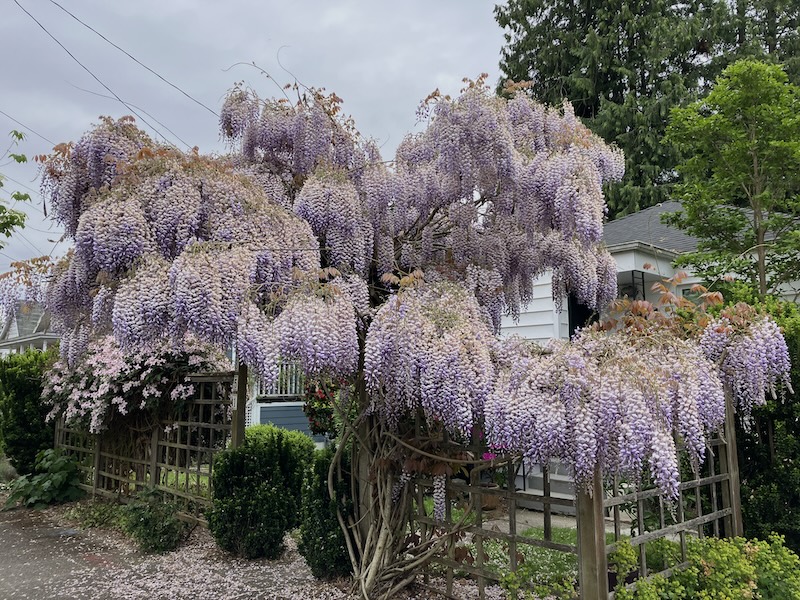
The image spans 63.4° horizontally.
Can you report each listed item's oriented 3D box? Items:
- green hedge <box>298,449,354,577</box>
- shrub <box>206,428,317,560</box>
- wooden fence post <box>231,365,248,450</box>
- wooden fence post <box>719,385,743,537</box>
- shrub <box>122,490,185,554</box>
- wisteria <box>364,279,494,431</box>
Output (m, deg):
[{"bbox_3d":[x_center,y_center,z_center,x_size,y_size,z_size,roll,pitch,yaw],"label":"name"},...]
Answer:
[{"bbox_3d":[-0.640,1.844,5.767,0.580,1.100,0.620,0,-9,0],"label":"green hedge"},{"bbox_3d":[-1.430,1.941,6.734,0.950,1.200,0.850,8,-12,-41],"label":"shrub"},{"bbox_3d":[-1.720,1.581,6.860,0.100,1.950,0.100,8,-12,-41],"label":"wooden fence post"},{"bbox_3d":[2.420,1.366,4.697,0.100,1.720,0.100,-8,-12,43],"label":"wooden fence post"},{"bbox_3d":[-2.520,2.242,6.718,0.600,0.600,0.550,0,-9,0],"label":"shrub"},{"bbox_3d":[0.205,0.372,4.415,0.840,1.000,0.800,0,-9,0],"label":"wisteria"}]

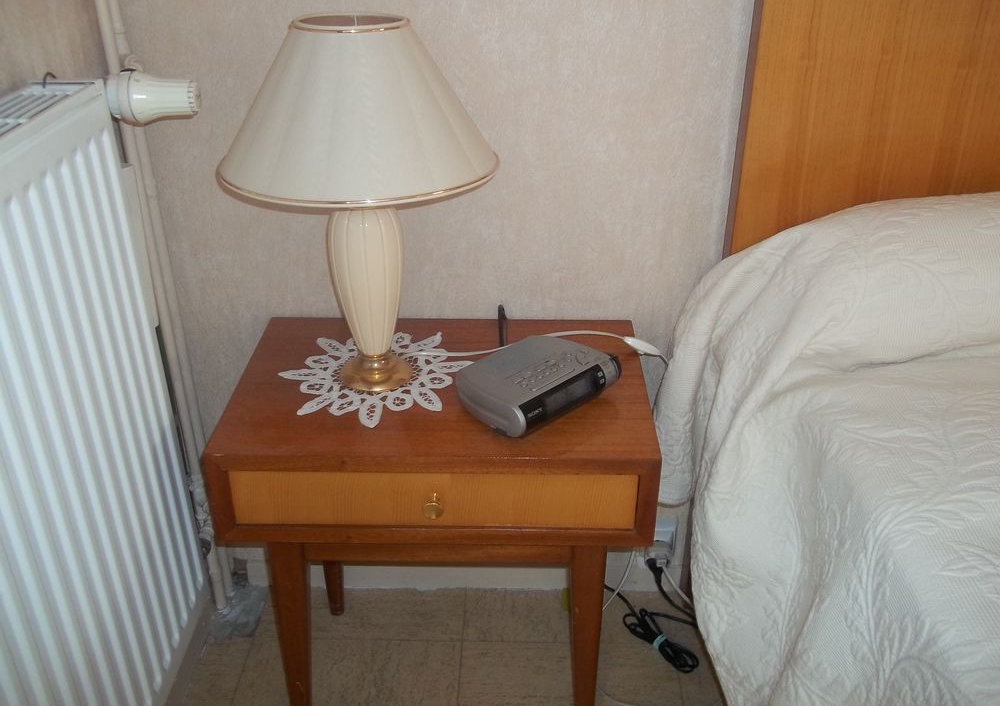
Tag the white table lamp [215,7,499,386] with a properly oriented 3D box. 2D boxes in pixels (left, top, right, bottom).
[{"bbox_3d":[-0.139,-0.141,0.958,0.277,0.381,0.277,0,30,1],"label":"white table lamp"}]

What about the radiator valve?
[{"bbox_3d":[-0.321,-0.236,0.851,0.092,0.049,0.049,0,30,1],"label":"radiator valve"}]

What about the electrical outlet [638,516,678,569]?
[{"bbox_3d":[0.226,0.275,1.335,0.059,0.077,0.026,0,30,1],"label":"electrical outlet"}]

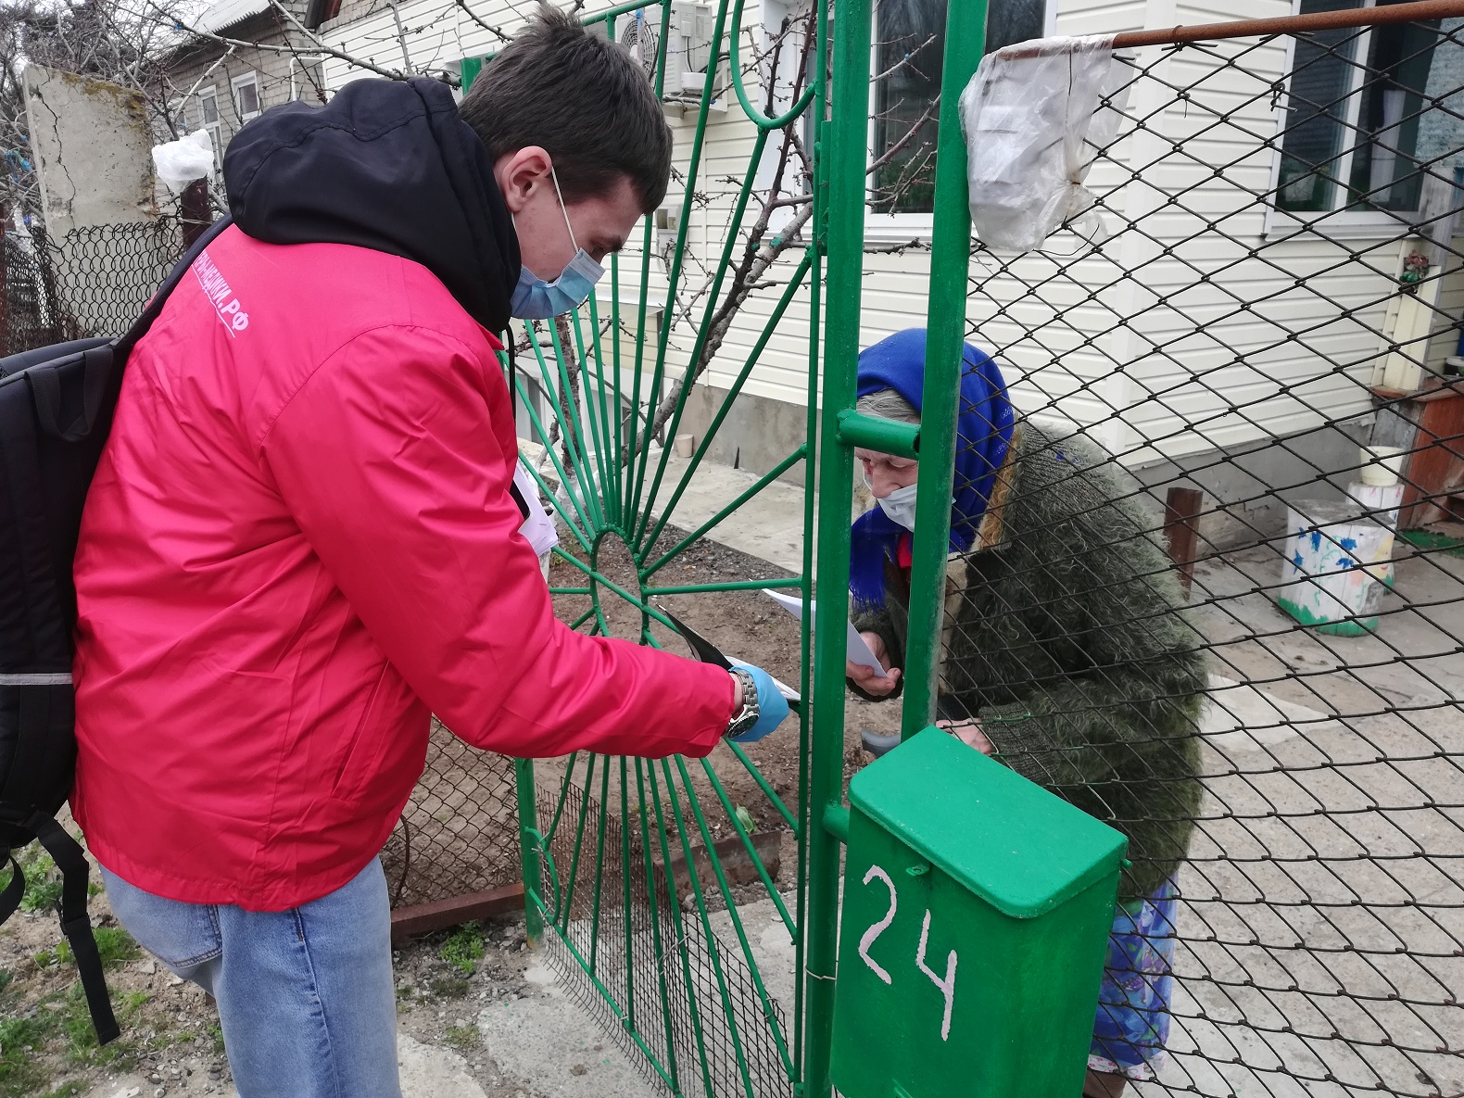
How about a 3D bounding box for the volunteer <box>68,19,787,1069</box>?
[{"bbox_3d":[-0.324,0.305,1.214,0.680,1.665,0.560,-7,17,-25],"label":"volunteer"}]

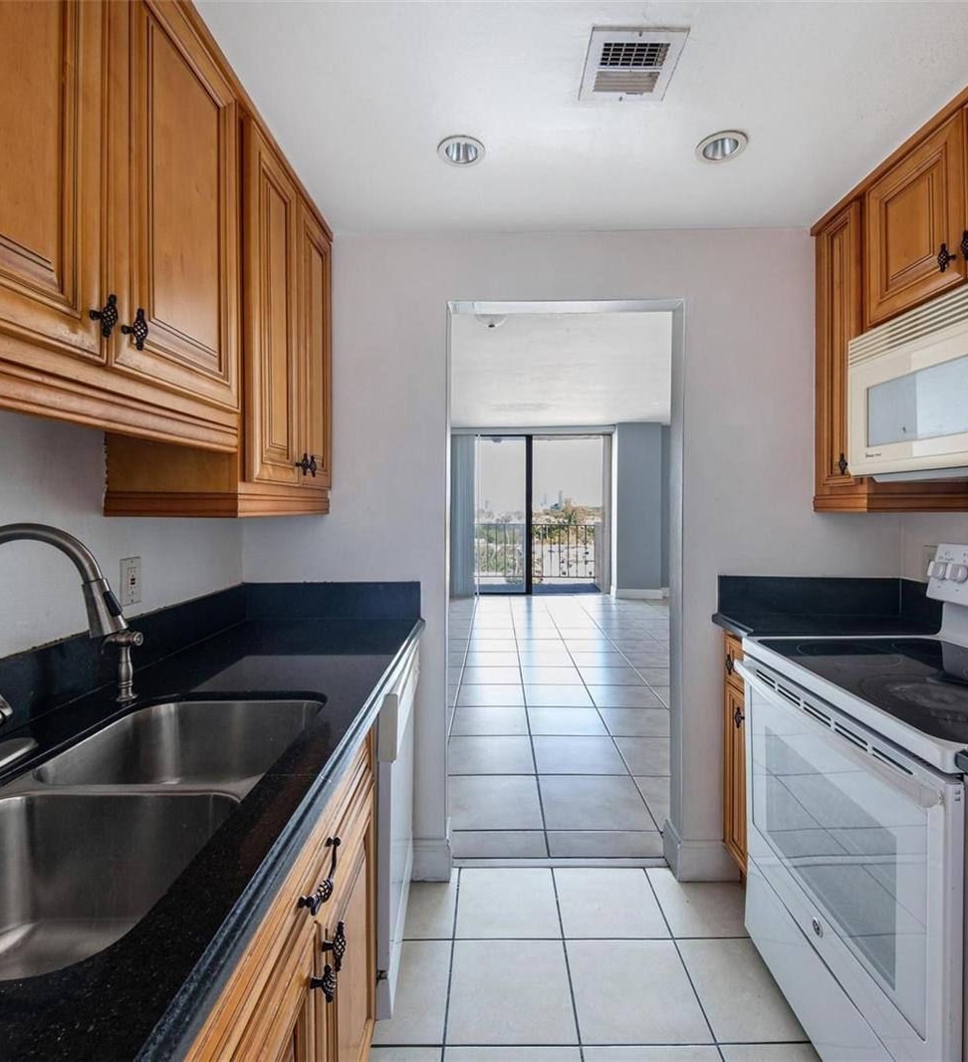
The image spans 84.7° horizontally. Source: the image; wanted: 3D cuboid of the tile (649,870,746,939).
[{"bbox_3d":[0.759,1.258,1.798,0.340,0.012,0.319,0,3,1],"label":"tile"}]

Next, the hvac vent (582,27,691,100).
[{"bbox_3d":[0.324,-1.035,1.179,0.198,0.015,0.195,0,2,1],"label":"hvac vent"}]

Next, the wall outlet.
[{"bbox_3d":[-0.842,0.121,1.273,0.008,0.116,0.074,0,3,1],"label":"wall outlet"}]

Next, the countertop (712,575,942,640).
[{"bbox_3d":[1.125,0.251,1.710,0.670,0.174,0.320,0,2,1],"label":"countertop"}]

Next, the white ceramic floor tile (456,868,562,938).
[{"bbox_3d":[0.079,1.231,1.763,0.327,0.010,0.314,0,2,1],"label":"white ceramic floor tile"}]

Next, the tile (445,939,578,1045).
[{"bbox_3d":[0.073,1.270,1.473,0.340,0.012,0.321,0,3,1],"label":"tile"}]

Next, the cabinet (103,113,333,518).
[{"bbox_3d":[-0.680,-0.516,1.474,0.319,0.944,0.690,0,3,1],"label":"cabinet"}]

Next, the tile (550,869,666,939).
[{"bbox_3d":[0.411,1.231,1.763,0.326,0.010,0.314,0,2,1],"label":"tile"}]

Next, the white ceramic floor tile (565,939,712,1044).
[{"bbox_3d":[0.413,1.272,1.477,0.341,0.012,0.322,0,3,1],"label":"white ceramic floor tile"}]

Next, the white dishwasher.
[{"bbox_3d":[-0.528,0.789,1.556,0.603,0.845,0.585,0,3,1],"label":"white dishwasher"}]

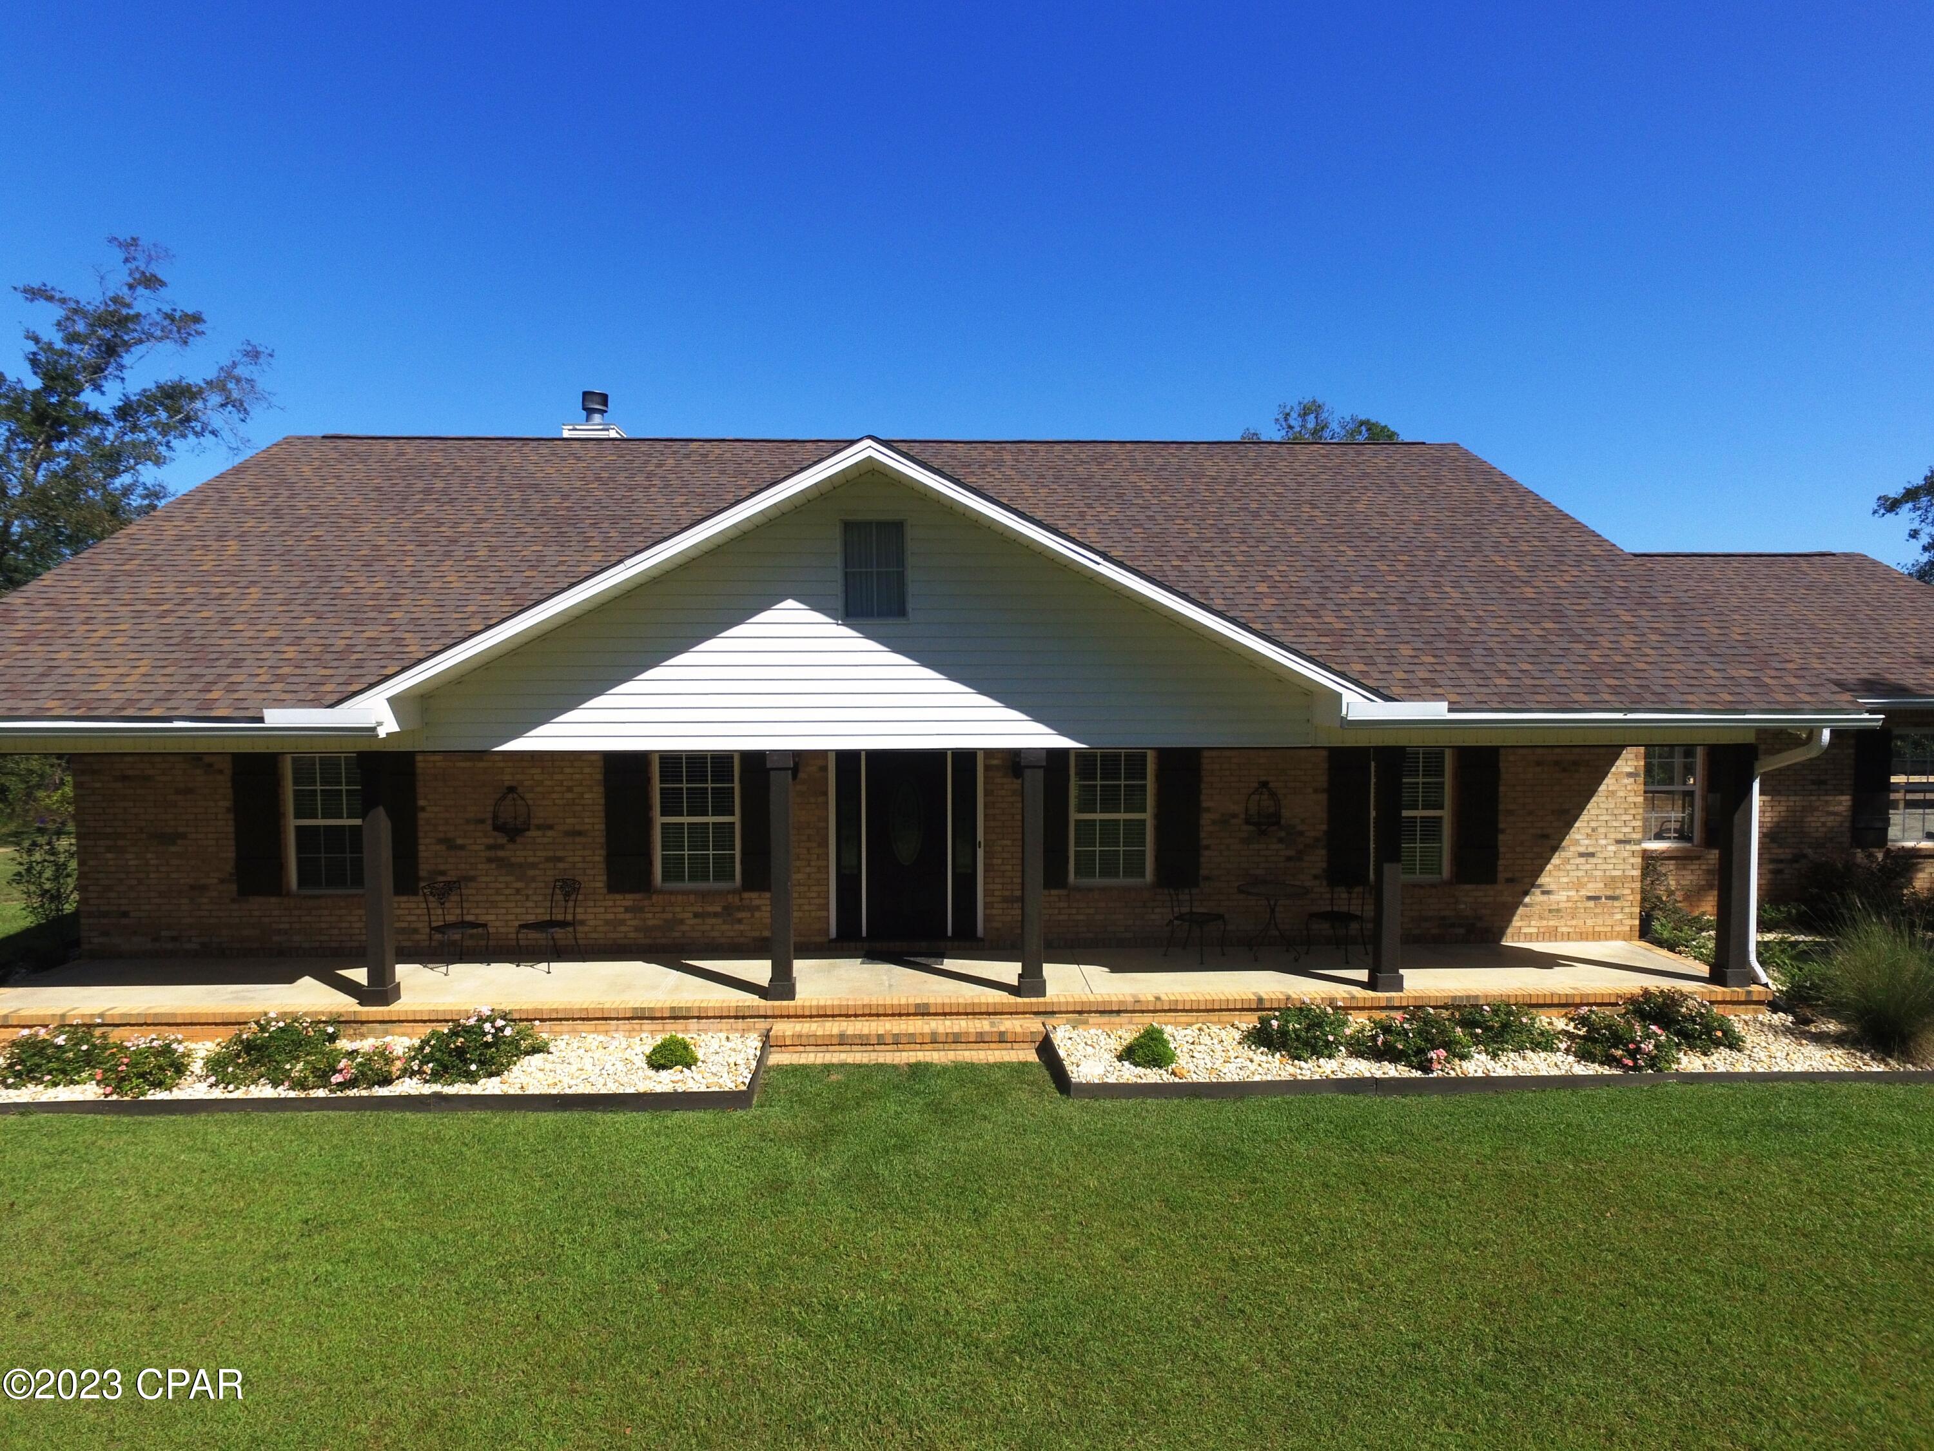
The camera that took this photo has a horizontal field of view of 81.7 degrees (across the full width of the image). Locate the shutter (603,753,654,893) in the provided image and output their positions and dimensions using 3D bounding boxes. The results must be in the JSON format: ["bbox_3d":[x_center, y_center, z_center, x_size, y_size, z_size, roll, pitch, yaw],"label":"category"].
[{"bbox_3d":[-3.594,1.027,11.890,0.465,1.520,0.050,0,2,-2],"label":"shutter"}]

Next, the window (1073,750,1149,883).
[{"bbox_3d":[1.586,0.994,12.259,0.890,1.490,0.080,0,3,-2],"label":"window"}]

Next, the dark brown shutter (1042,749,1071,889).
[{"bbox_3d":[0.868,1.002,12.076,0.465,1.536,0.050,0,2,-2],"label":"dark brown shutter"}]

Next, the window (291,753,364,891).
[{"bbox_3d":[-6.803,1.027,11.920,0.890,1.490,0.080,0,3,-2],"label":"window"}]

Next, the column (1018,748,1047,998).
[{"bbox_3d":[0.609,1.370,10.497,0.245,2.330,0.245,0,3,-2],"label":"column"}]

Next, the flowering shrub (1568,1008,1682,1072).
[{"bbox_3d":[5.594,2.623,9.495,0.935,0.413,0.740,0,2,-2],"label":"flowering shrub"}]

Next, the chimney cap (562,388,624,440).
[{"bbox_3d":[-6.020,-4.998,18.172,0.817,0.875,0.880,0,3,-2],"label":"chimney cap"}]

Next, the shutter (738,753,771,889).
[{"bbox_3d":[-2.171,1.010,11.887,0.455,1.540,0.050,0,3,-2],"label":"shutter"}]

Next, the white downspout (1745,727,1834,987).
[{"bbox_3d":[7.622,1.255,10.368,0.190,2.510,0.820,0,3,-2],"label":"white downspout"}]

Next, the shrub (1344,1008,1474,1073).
[{"bbox_3d":[3.768,2.616,9.521,0.980,0.430,0.800,0,3,-2],"label":"shrub"}]

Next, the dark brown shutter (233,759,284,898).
[{"bbox_3d":[-7.428,1.027,11.693,0.470,1.540,0.050,0,3,-2],"label":"dark brown shutter"}]

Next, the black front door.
[{"bbox_3d":[-0.642,1.282,12.073,0.910,2.040,0.060,0,3,-2],"label":"black front door"}]

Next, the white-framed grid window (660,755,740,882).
[{"bbox_3d":[-2.879,1.004,11.936,0.920,1.480,0.090,0,3,-2],"label":"white-framed grid window"}]

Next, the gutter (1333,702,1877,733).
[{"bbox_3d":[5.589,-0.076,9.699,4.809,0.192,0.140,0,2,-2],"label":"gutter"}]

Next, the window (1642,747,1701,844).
[{"bbox_3d":[9.184,0.810,14.642,0.890,1.480,0.080,0,3,-2],"label":"window"}]

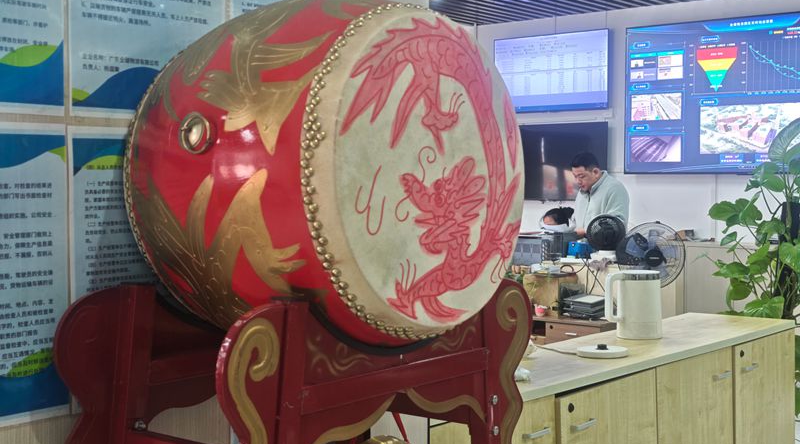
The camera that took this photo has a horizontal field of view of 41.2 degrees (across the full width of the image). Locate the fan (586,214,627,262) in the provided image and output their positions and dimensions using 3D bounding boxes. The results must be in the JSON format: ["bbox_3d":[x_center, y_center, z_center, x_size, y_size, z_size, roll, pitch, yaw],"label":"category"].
[{"bbox_3d":[1.228,0.096,6.350,0.240,0.285,0.190,0,2,3],"label":"fan"}]

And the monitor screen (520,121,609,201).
[{"bbox_3d":[1.402,-0.555,9.901,1.230,0.710,0.070,2,3,40],"label":"monitor screen"}]

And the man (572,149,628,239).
[{"bbox_3d":[1.322,0.195,7.075,0.420,1.300,0.500,-2,3,-44],"label":"man"}]

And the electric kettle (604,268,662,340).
[{"bbox_3d":[0.750,0.264,3.413,0.195,0.210,0.148,0,2,-9],"label":"electric kettle"}]

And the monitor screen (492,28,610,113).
[{"bbox_3d":[1.403,-1.374,9.870,1.230,0.710,0.070,2,3,40],"label":"monitor screen"}]

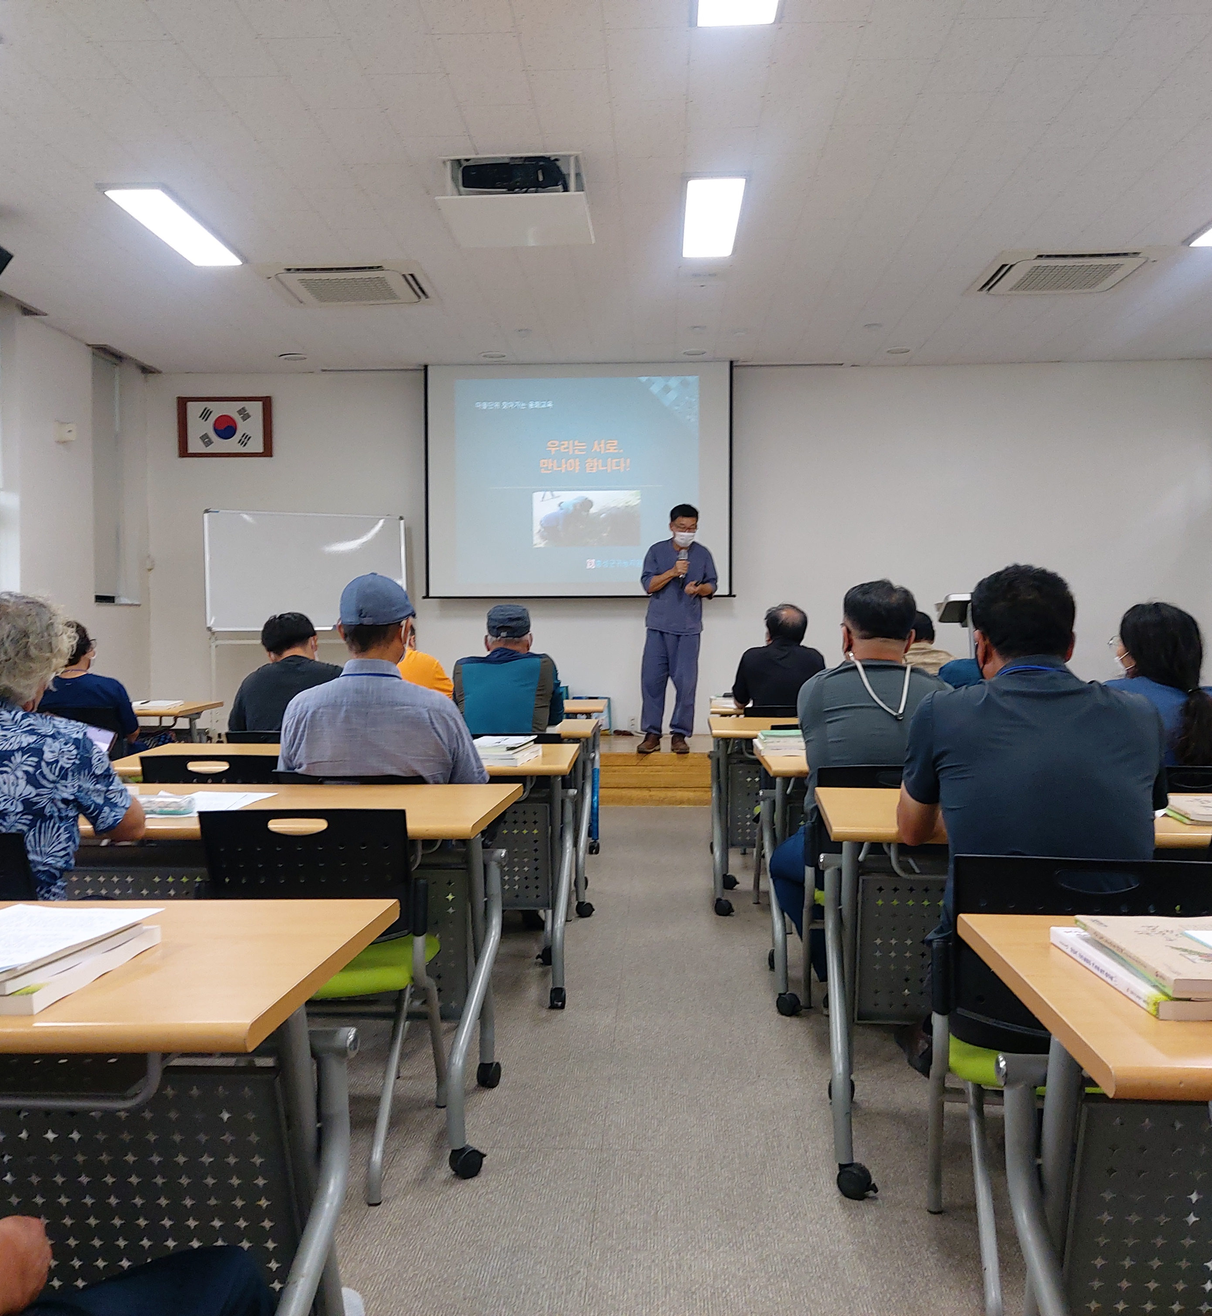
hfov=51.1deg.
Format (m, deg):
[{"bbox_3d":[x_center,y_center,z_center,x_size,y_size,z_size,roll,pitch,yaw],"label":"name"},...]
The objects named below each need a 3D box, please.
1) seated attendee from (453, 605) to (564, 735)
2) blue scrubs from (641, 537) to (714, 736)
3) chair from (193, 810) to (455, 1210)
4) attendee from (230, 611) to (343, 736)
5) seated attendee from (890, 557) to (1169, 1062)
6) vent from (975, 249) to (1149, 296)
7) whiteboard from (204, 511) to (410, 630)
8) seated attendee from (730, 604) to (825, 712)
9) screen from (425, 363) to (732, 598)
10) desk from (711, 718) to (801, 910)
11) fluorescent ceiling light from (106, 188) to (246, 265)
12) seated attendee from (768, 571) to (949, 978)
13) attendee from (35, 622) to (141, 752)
[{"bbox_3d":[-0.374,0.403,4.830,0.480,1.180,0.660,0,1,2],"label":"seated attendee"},{"bbox_3d":[0.483,-0.133,8.500,0.510,1.330,0.330,0,1,-2],"label":"blue scrubs"},{"bbox_3d":[-0.575,0.657,2.660,0.470,0.780,0.550,0,1,0],"label":"chair"},{"bbox_3d":[-1.148,0.426,4.828,0.500,1.198,0.720,0,1,3],"label":"attendee"},{"bbox_3d":[0.720,0.460,2.313,0.490,1.243,0.820,0,1,3],"label":"seated attendee"},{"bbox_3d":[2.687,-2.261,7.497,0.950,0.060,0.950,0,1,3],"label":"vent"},{"bbox_3d":[-2.260,-0.650,9.600,1.490,0.885,0.040,-1,1,-22],"label":"whiteboard"},{"bbox_3d":[0.838,0.370,5.980,0.480,1.200,0.660,0,1,0],"label":"seated attendee"},{"bbox_3d":[-0.215,-1.395,9.950,2.430,1.840,0.050,0,1,2],"label":"screen"},{"bbox_3d":[1.066,0.640,5.203,1.260,0.740,0.620,0,1,3],"label":"desk"},{"bbox_3d":[-2.200,-2.211,6.530,0.290,0.060,1.240,0,1,2],"label":"fluorescent ceiling light"},{"bbox_3d":[0.706,0.423,3.546,0.520,1.258,0.800,0,1,0],"label":"seated attendee"},{"bbox_3d":[-2.329,0.405,5.750,0.480,1.130,0.680,0,1,12],"label":"attendee"}]

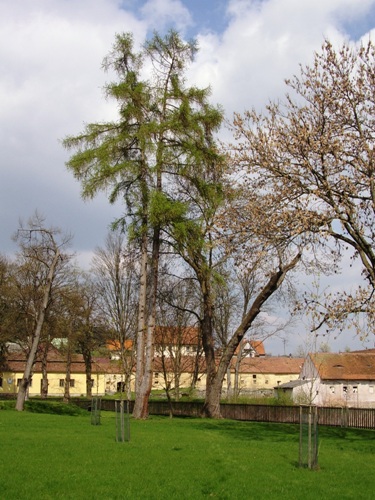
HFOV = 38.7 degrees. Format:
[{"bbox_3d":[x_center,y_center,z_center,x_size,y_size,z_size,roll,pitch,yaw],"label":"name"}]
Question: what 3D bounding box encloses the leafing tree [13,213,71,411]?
[{"bbox_3d":[-12.367,4.940,45.267,5.300,16.900,5.000,4,-15,-15],"label":"leafing tree"}]

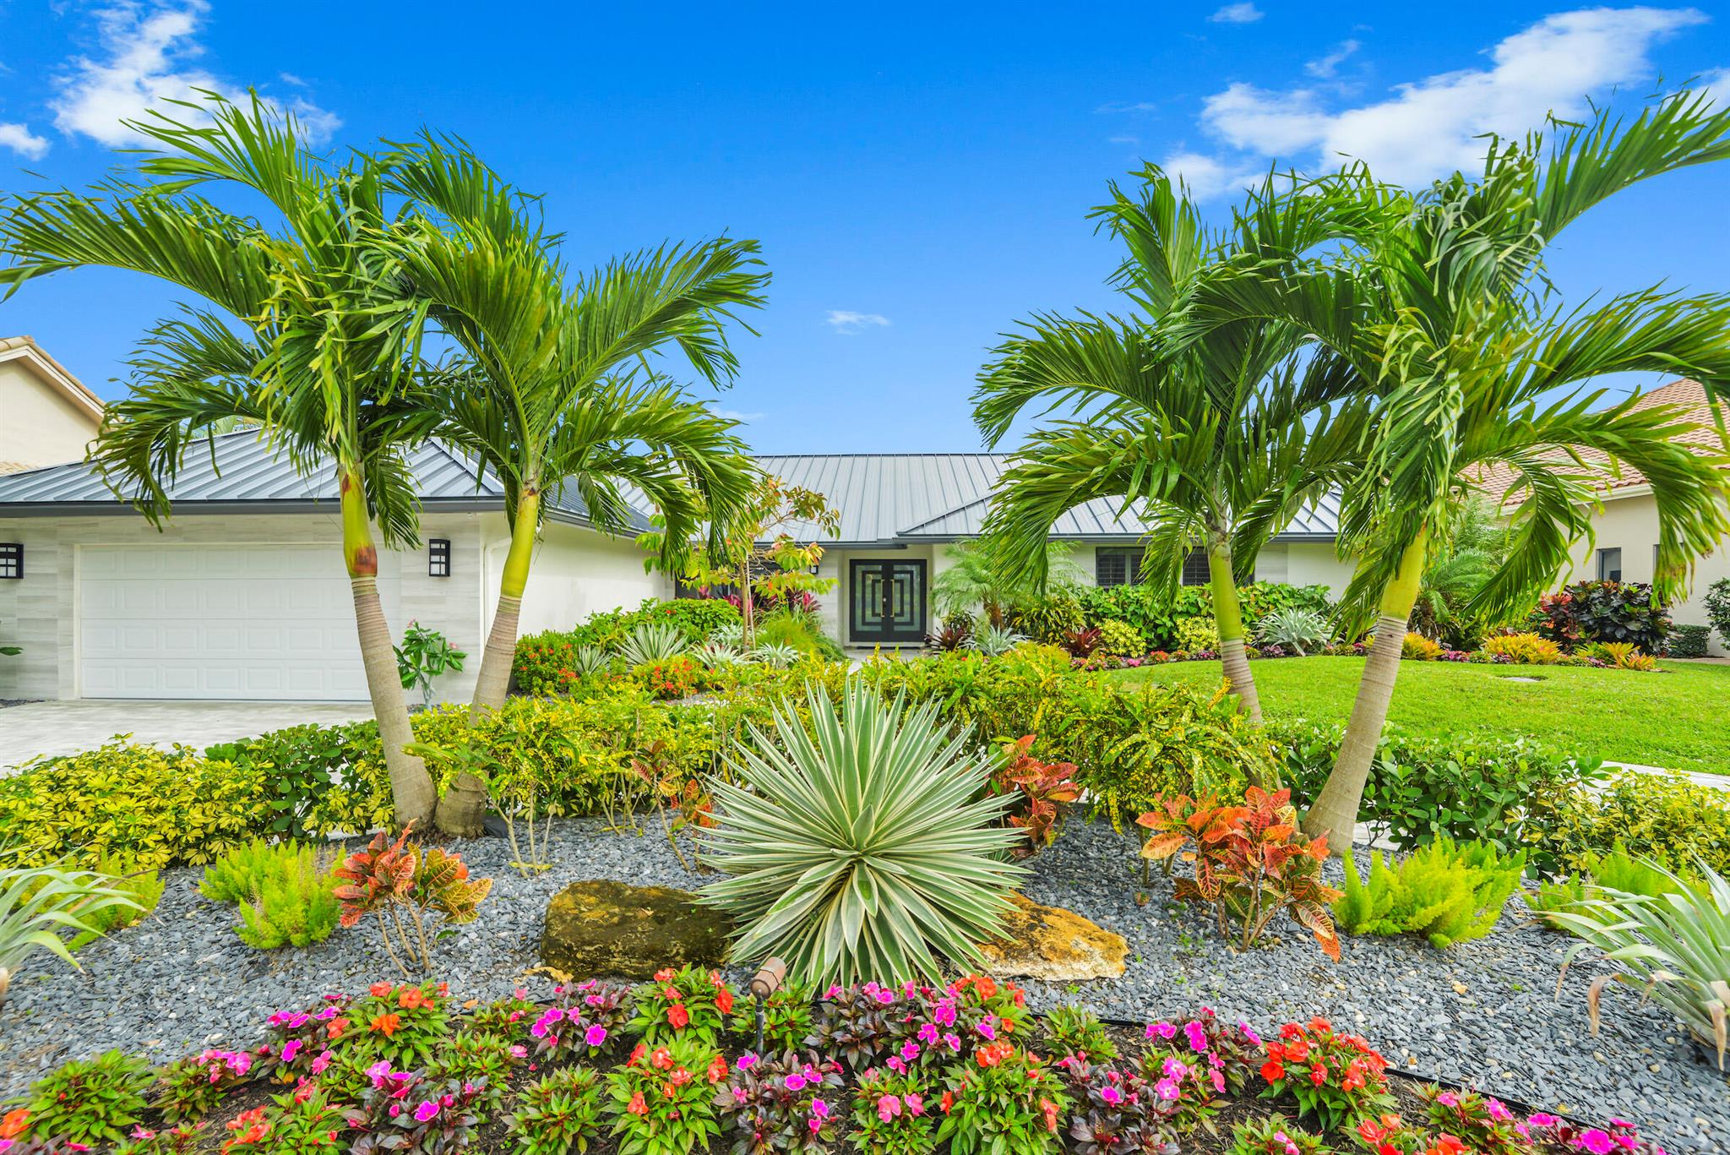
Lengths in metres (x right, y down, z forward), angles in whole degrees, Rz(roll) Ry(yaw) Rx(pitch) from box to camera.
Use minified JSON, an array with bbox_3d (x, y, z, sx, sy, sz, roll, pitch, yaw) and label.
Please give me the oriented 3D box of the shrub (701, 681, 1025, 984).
[{"bbox_3d":[-0.010,0.970,3.020,1.253,1.118,1.216,0,-1,0],"label":"shrub"}]

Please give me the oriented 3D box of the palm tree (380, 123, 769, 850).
[{"bbox_3d":[-1.674,-0.527,4.700,2.158,4.145,2.050,0,-1,-21],"label":"palm tree"}]

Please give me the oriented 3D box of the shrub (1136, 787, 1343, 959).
[{"bbox_3d":[1.535,1.207,3.200,0.770,0.648,0.693,0,-1,26],"label":"shrub"}]

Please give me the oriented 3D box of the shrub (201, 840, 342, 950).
[{"bbox_3d":[-2.556,1.342,3.330,0.486,0.381,0.534,0,-1,-38],"label":"shrub"}]

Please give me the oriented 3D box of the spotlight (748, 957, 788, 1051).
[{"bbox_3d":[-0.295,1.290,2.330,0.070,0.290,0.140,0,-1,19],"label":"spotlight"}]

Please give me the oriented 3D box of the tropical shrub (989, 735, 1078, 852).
[{"bbox_3d":[0.895,1.194,4.120,0.502,0.692,0.502,0,-1,12],"label":"tropical shrub"}]

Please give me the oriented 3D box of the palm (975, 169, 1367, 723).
[{"bbox_3d":[1.789,-0.455,4.750,2.202,4.002,2.092,0,-1,22],"label":"palm"}]

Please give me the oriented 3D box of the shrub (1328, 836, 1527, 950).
[{"bbox_3d":[2.446,1.349,3.360,0.683,0.366,0.628,0,-1,36],"label":"shrub"}]

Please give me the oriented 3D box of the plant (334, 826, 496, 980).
[{"bbox_3d":[-1.752,1.260,3.000,0.530,0.538,0.504,0,-1,-30],"label":"plant"}]

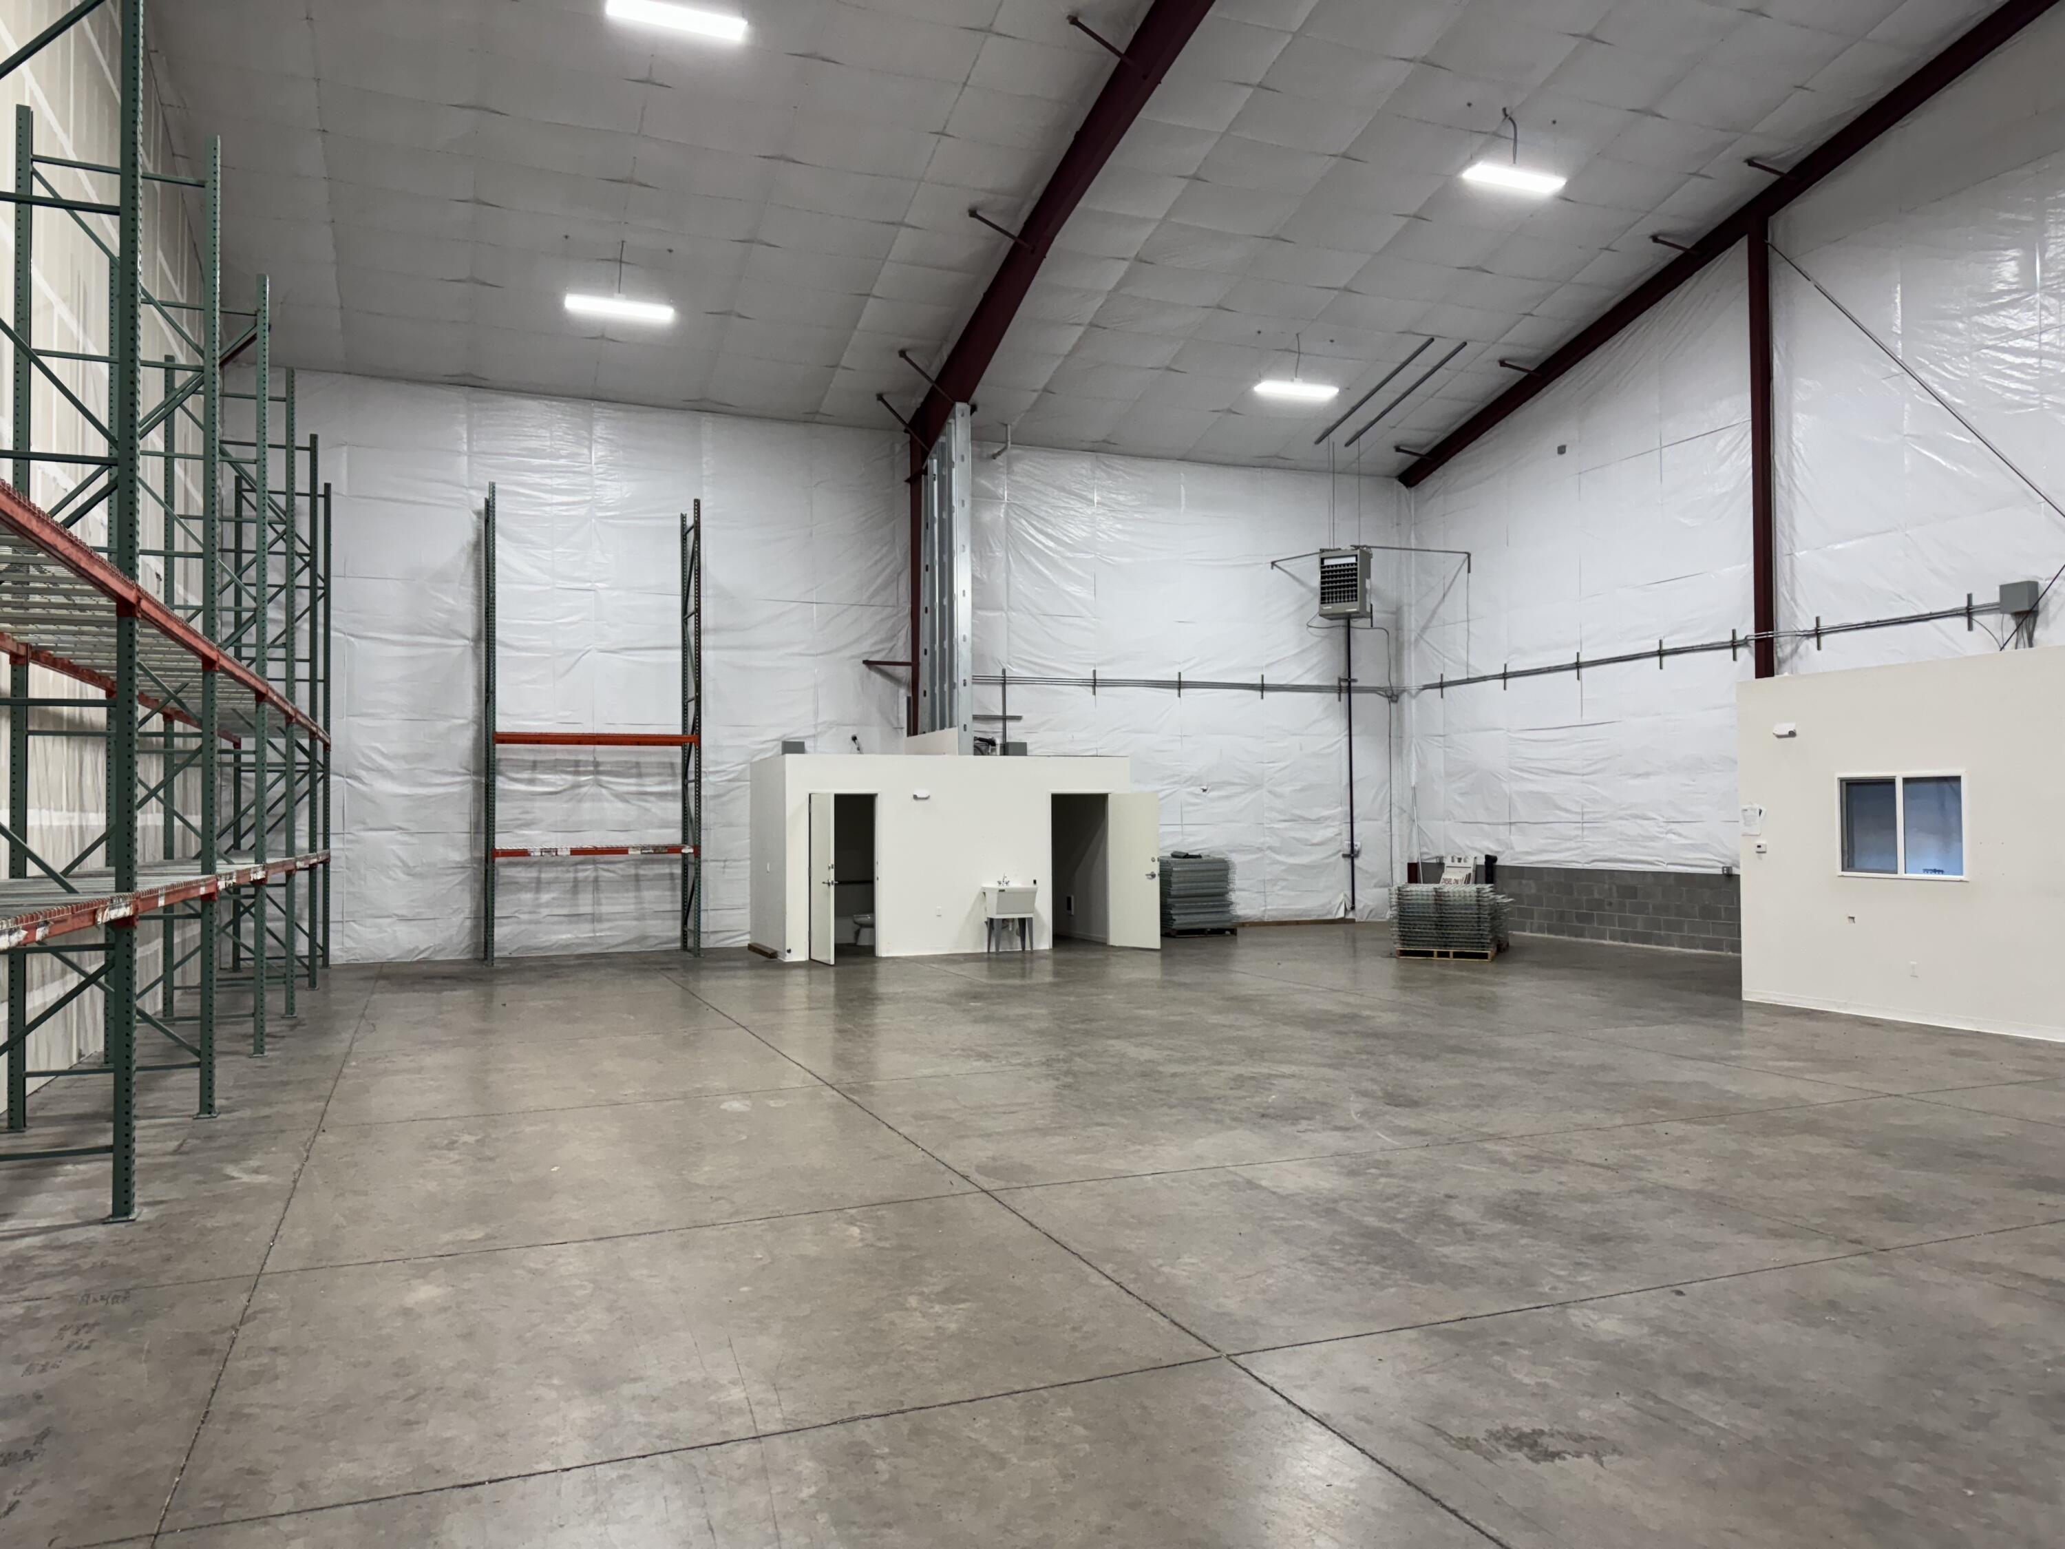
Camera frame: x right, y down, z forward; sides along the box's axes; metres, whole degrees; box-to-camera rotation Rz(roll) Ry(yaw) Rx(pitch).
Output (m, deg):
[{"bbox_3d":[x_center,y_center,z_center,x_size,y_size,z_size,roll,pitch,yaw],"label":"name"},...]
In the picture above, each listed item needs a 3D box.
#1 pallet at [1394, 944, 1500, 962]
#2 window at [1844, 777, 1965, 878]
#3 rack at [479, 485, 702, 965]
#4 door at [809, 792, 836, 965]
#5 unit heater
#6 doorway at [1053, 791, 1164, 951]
[{"bbox_3d":[5.333,2.269,18.325,1.150,0.140,1.080,-1,-2,23],"label":"pallet"},{"bbox_3d":[7.564,0.446,12.455,0.100,0.915,1.167,0,-2,-22],"label":"window"},{"bbox_3d":[-5.764,-0.616,18.848,2.594,6.032,1.067,0,-2,-22],"label":"rack"},{"bbox_3d":[-2.618,1.284,17.900,0.050,2.120,0.905,1,-2,-24],"label":"door"},{"bbox_3d":[4.931,-2.979,22.500,0.660,1.000,0.660,-1,-2,25],"label":"unit heater"},{"bbox_3d":[0.975,1.318,19.478,1.285,2.150,0.953,0,-2,-22],"label":"doorway"}]

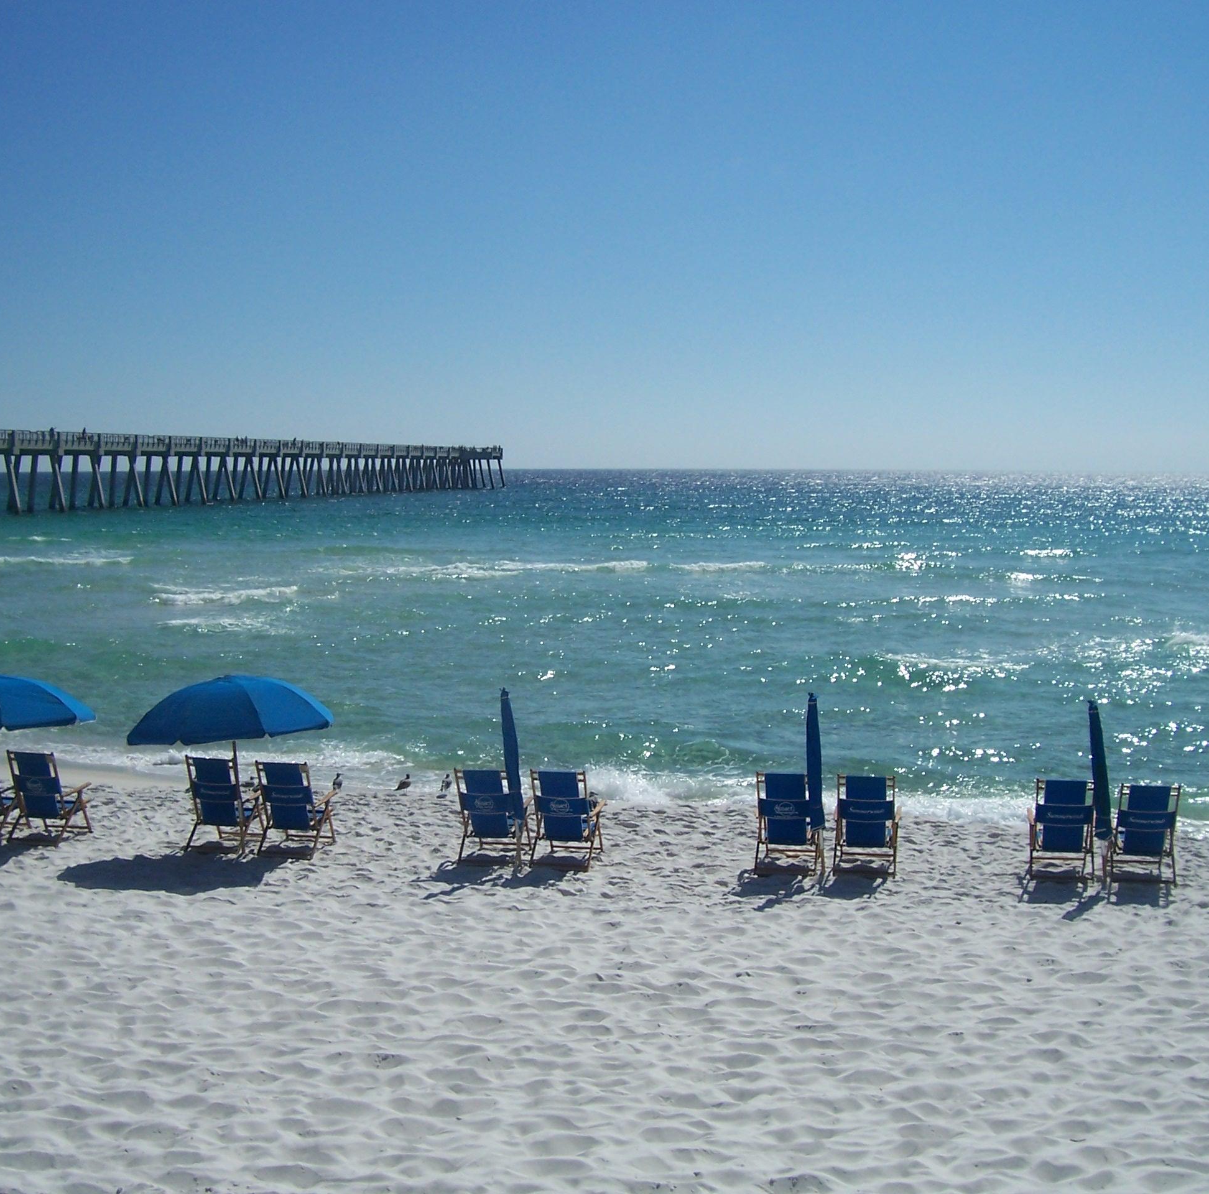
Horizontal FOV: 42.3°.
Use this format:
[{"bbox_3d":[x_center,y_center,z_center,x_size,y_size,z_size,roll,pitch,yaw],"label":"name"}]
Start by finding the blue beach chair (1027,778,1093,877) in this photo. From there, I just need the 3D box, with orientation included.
[{"bbox_3d":[4.515,2.236,15.422,0.635,0.985,0.740,1,5,13],"label":"blue beach chair"}]

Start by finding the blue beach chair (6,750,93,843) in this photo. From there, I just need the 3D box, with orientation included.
[{"bbox_3d":[-5.950,2.103,16.783,0.635,0.985,0.740,1,5,13],"label":"blue beach chair"}]

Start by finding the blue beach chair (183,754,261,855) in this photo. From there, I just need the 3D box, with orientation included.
[{"bbox_3d":[-3.951,2.125,16.373,0.635,0.985,0.740,1,5,13],"label":"blue beach chair"}]

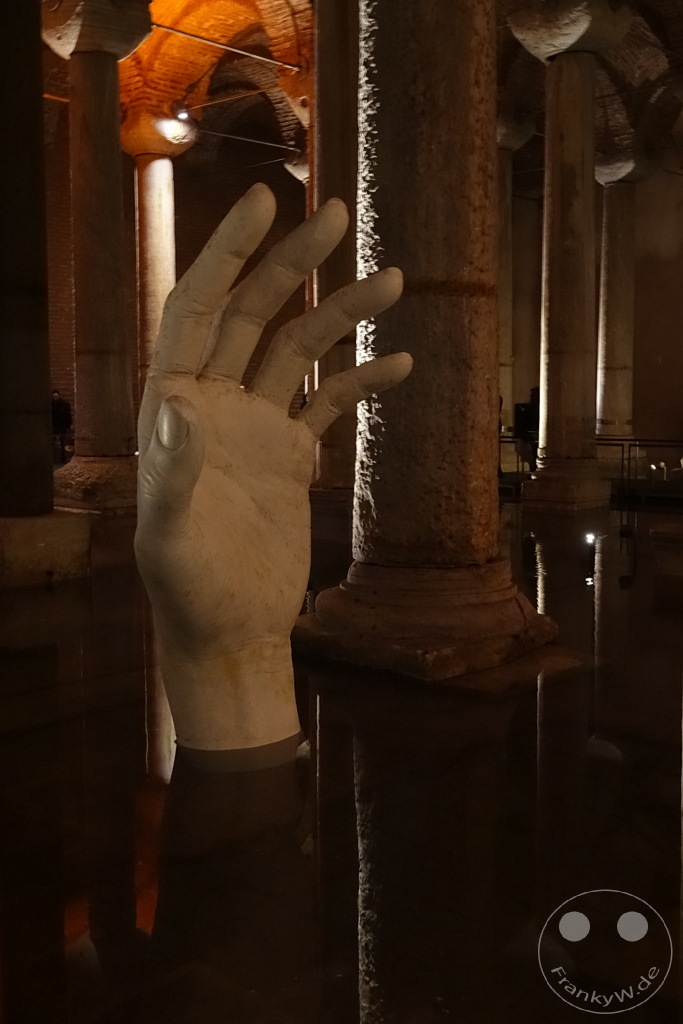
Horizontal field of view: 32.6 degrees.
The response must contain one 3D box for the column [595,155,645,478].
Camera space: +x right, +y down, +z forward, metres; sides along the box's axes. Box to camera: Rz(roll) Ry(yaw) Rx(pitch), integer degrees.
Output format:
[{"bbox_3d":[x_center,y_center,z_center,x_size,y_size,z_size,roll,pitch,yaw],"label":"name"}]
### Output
[{"bbox_3d":[6.623,-4.808,28.044,1.150,7.473,1.150,5,8,44],"label":"column"}]

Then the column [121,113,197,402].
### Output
[{"bbox_3d":[-3.858,-4.515,24.573,1.200,7.522,1.200,5,8,44],"label":"column"}]

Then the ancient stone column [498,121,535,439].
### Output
[{"bbox_3d":[3.173,-4.497,24.519,1.150,7.473,1.150,5,8,44],"label":"ancient stone column"}]

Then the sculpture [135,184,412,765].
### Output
[{"bbox_3d":[-0.350,-0.101,5.146,1.030,2.550,1.050,-4,7,-35],"label":"sculpture"}]

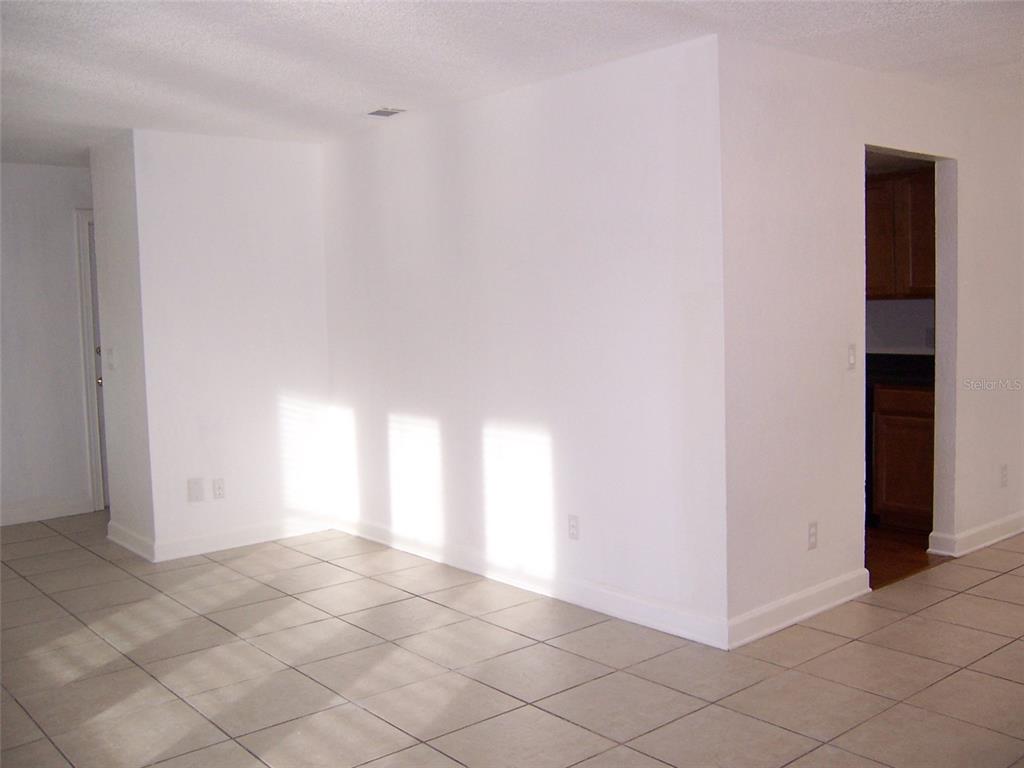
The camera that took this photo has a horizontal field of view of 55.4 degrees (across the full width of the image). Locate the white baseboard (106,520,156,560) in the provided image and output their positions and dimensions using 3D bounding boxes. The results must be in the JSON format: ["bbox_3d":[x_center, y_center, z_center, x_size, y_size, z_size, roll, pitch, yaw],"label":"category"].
[{"bbox_3d":[-2.307,0.942,5.915,0.024,0.122,0.879,-5,6,-39],"label":"white baseboard"}]

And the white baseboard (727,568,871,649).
[{"bbox_3d":[1.280,0.968,4.278,1.130,0.117,0.024,-5,6,-41],"label":"white baseboard"}]

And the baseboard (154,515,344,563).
[{"bbox_3d":[-1.605,0.922,5.963,1.190,0.122,0.024,-5,6,-40],"label":"baseboard"}]

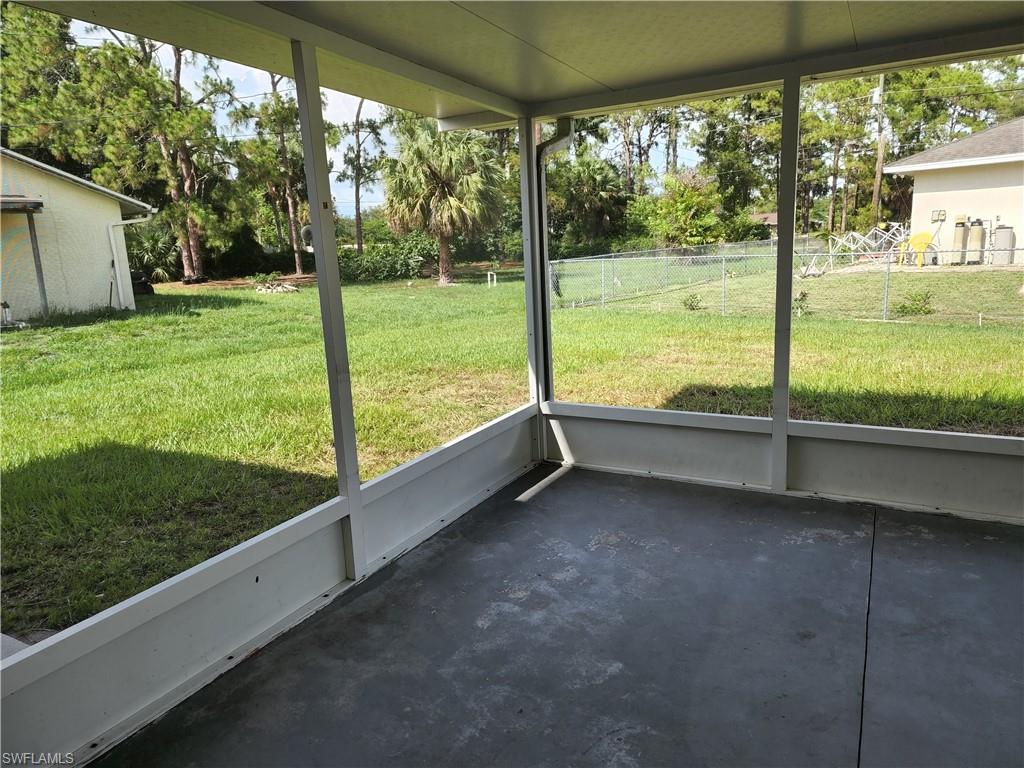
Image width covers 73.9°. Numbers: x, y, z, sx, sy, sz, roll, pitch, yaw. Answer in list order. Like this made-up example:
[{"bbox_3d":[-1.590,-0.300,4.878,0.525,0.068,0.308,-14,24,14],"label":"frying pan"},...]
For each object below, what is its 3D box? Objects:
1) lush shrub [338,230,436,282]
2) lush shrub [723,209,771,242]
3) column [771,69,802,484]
[{"bbox_3d":[-5.573,-5.617,29.973,4.493,2.256,2.600,-5,12,-10],"label":"lush shrub"},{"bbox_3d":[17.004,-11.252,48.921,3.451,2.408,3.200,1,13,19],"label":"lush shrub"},{"bbox_3d":[1.472,-0.481,3.665,0.076,2.220,0.060,4,14,29],"label":"column"}]

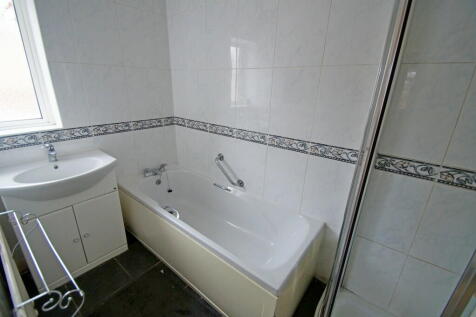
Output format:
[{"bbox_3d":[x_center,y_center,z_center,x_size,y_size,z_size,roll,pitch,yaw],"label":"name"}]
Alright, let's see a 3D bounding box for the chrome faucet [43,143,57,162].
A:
[{"bbox_3d":[-1.283,-0.038,1.363,0.115,0.125,0.052,17,25,35],"label":"chrome faucet"}]

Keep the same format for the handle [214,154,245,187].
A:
[{"bbox_3d":[-0.091,0.115,1.785,0.078,0.070,0.380,-23,71,-48],"label":"handle"}]

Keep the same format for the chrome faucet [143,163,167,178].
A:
[{"bbox_3d":[-0.842,0.118,2.030,0.110,0.085,0.235,17,25,35],"label":"chrome faucet"}]

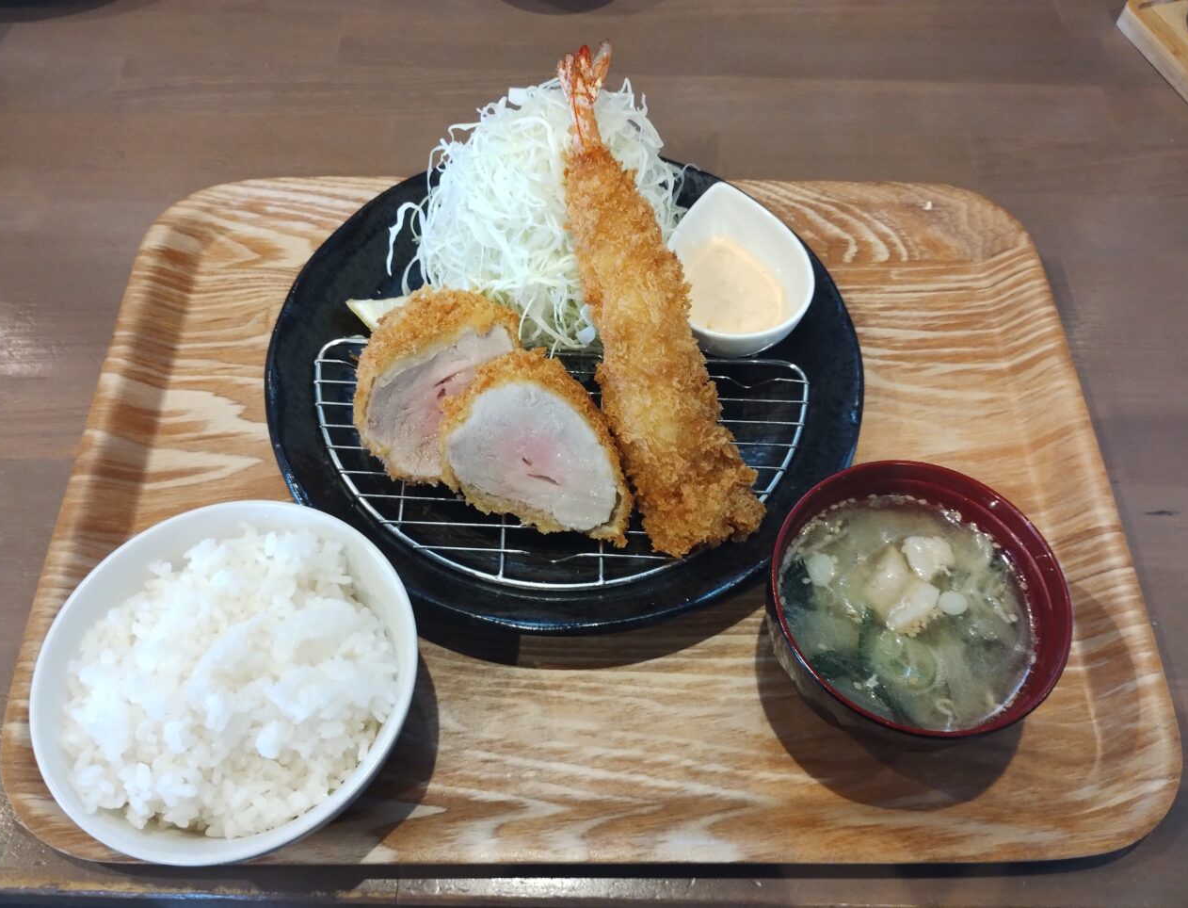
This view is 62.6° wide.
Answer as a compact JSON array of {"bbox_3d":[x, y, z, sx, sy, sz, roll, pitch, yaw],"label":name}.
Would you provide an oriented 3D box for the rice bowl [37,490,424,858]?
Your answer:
[{"bbox_3d":[-0.128,0.089,0.368,0.130,0.064,0.130,0,58,0],"label":"rice bowl"}]

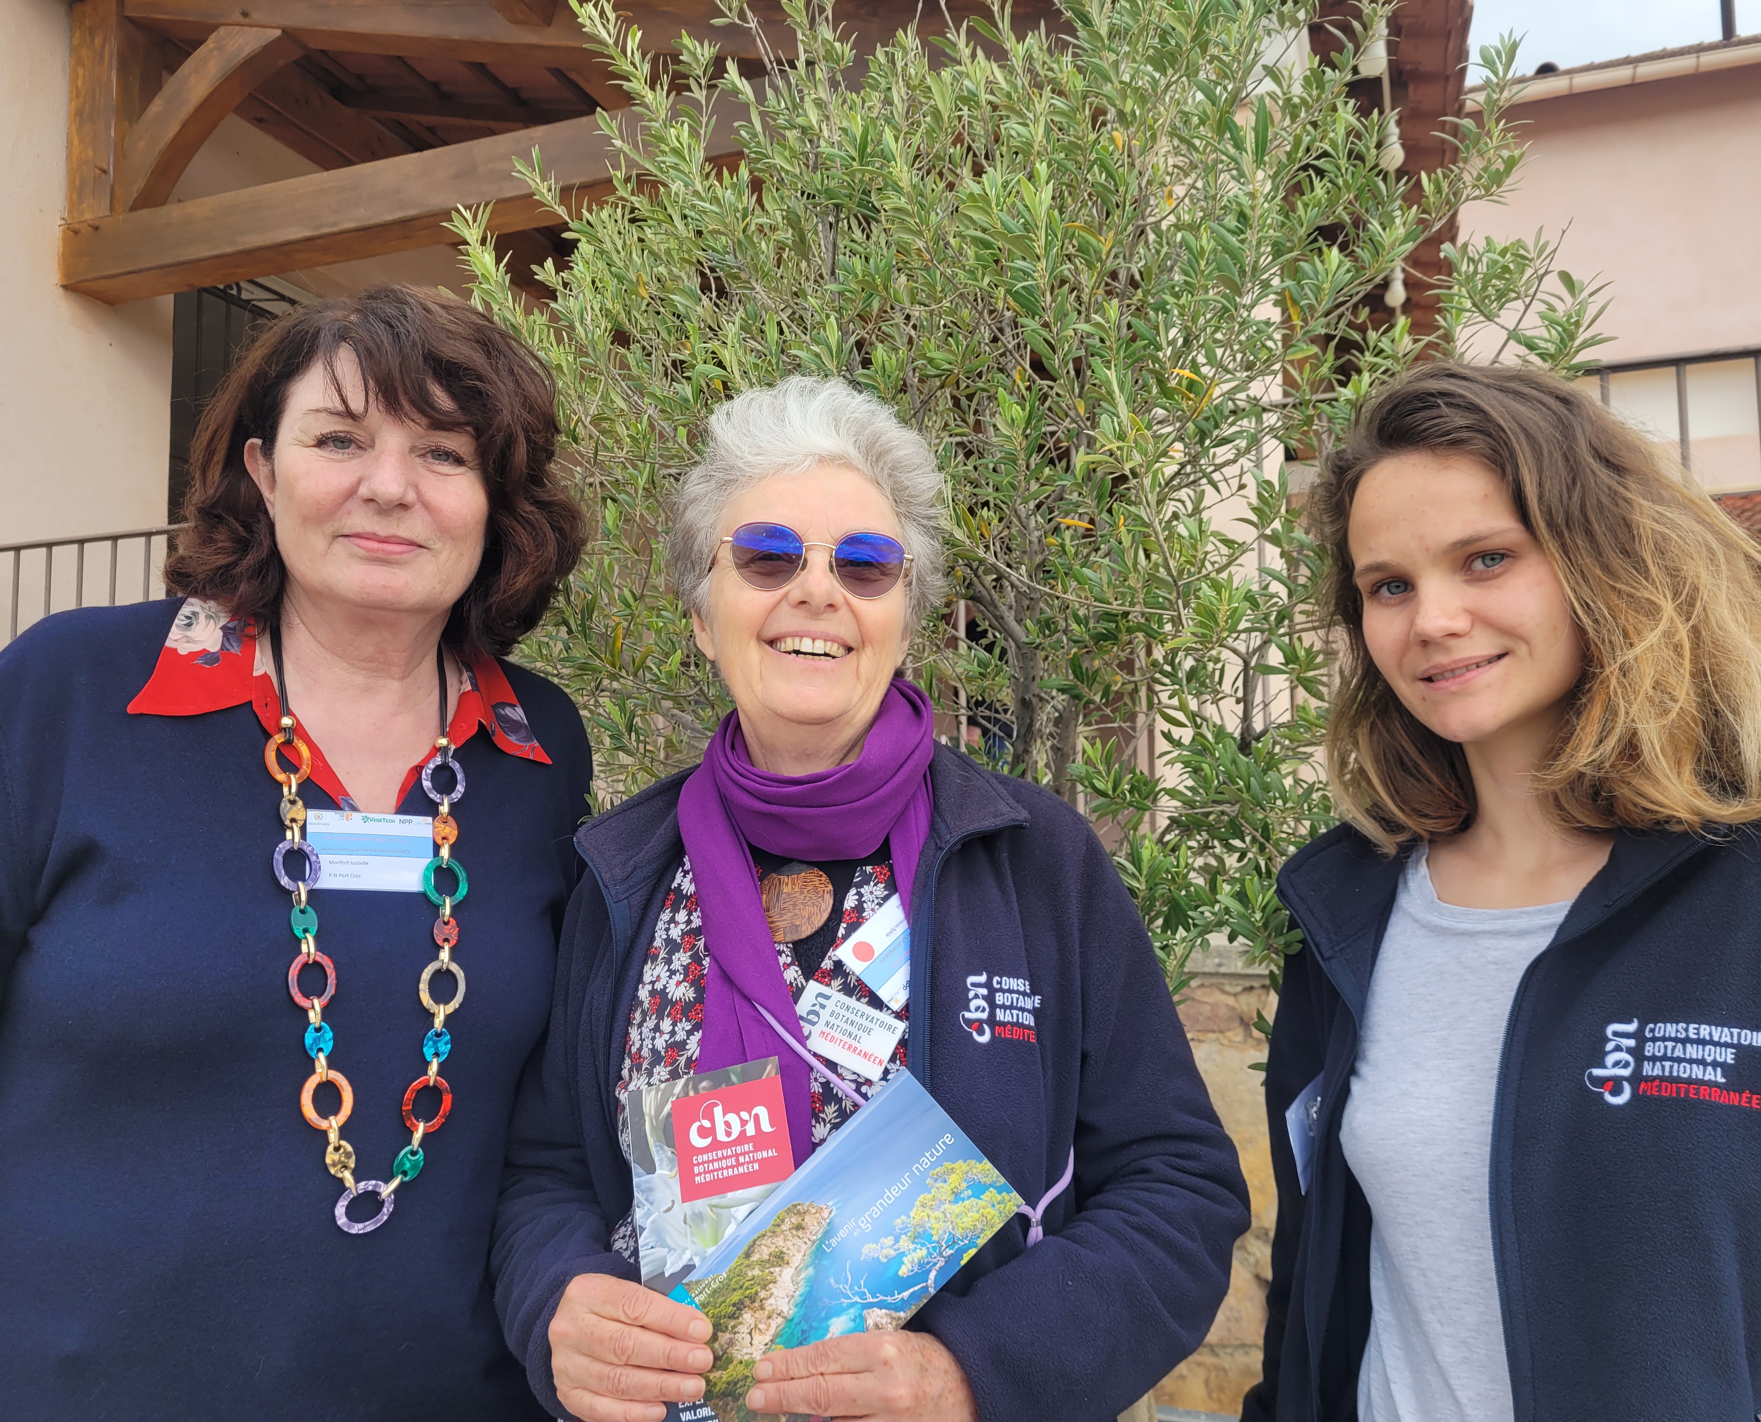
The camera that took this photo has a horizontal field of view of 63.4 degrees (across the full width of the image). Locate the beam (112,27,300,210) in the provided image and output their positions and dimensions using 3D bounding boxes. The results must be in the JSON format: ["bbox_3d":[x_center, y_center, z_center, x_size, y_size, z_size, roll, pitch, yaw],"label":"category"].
[{"bbox_3d":[-2.205,-1.920,4.604,0.820,0.255,0.115,-45,-17,12],"label":"beam"}]

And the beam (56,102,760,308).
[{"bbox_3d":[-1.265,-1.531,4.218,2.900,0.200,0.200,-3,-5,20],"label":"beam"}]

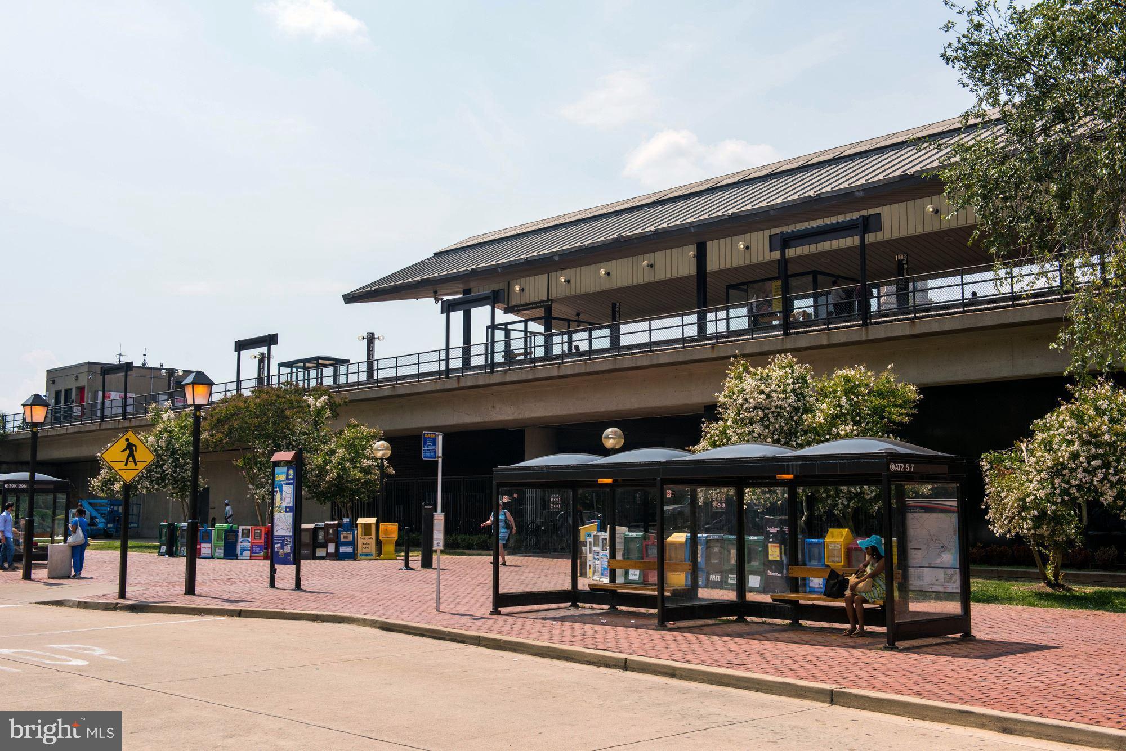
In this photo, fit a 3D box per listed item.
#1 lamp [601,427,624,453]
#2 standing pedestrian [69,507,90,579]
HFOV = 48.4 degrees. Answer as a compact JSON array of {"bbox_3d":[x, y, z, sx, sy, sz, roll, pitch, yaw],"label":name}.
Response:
[{"bbox_3d":[1.207,3.035,30.962,0.550,3.500,0.550,6,-9,-43],"label":"lamp"},{"bbox_3d":[-11.068,3.846,28.687,0.380,1.620,0.460,-6,-8,43],"label":"standing pedestrian"}]

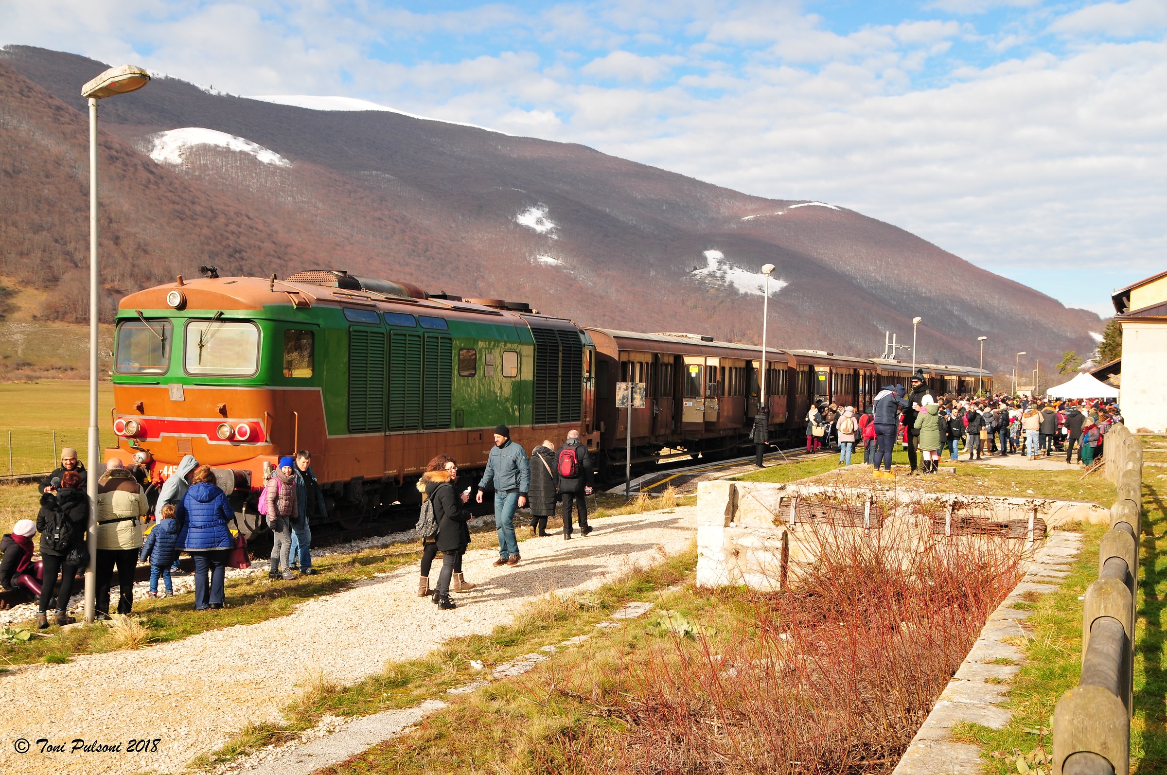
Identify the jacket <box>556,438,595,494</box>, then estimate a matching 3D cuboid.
[{"bbox_3d":[-0.137,1.237,21.450,0.540,0.880,0.370,2,1,20],"label":"jacket"}]

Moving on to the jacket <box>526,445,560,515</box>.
[{"bbox_3d":[-0.646,1.495,21.650,0.440,1.110,0.370,2,1,25],"label":"jacket"}]

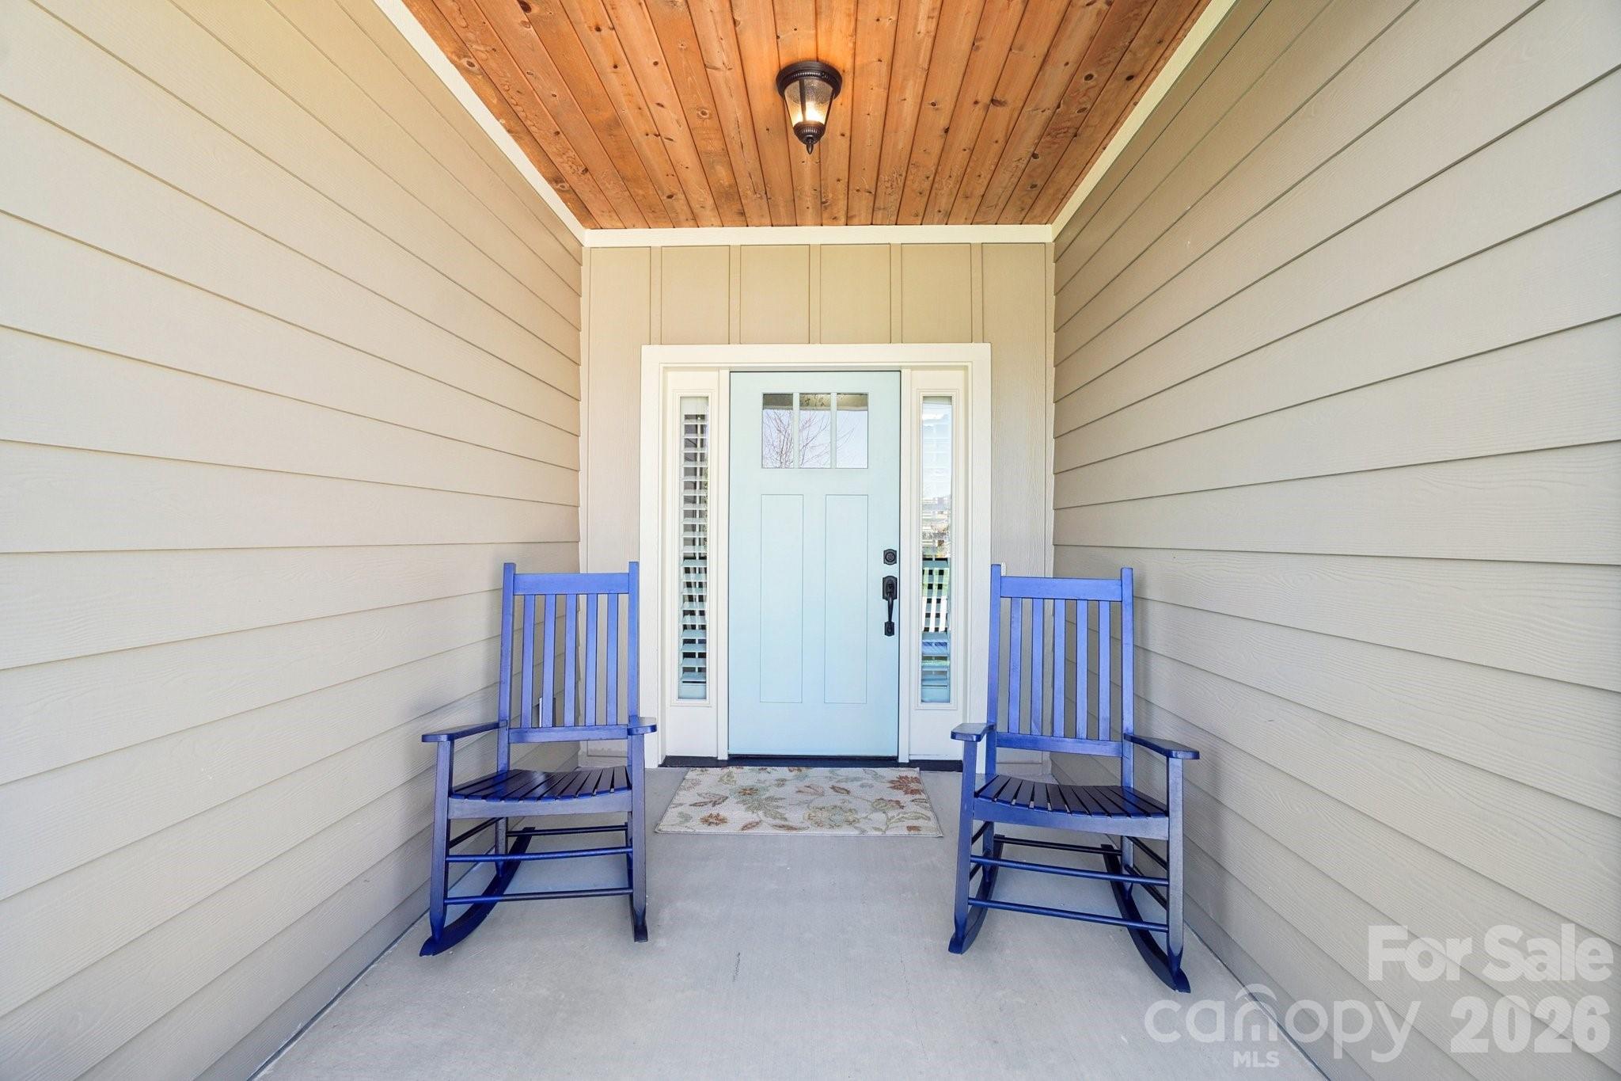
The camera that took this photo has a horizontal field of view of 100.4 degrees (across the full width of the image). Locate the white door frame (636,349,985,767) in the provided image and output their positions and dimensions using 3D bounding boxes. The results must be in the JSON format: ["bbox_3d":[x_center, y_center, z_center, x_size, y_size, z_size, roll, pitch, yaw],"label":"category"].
[{"bbox_3d":[0.024,0.079,3.500,1.780,2.160,0.140,0,0,2],"label":"white door frame"}]

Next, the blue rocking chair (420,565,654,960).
[{"bbox_3d":[-0.797,0.619,2.176,0.630,1.090,0.740,0,0,-8],"label":"blue rocking chair"}]

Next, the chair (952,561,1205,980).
[{"bbox_3d":[0.764,0.626,2.087,0.630,1.090,0.740,0,0,16],"label":"chair"}]

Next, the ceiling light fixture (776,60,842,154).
[{"bbox_3d":[0.000,-1.450,2.291,0.223,0.270,0.223,0,0,2],"label":"ceiling light fixture"}]

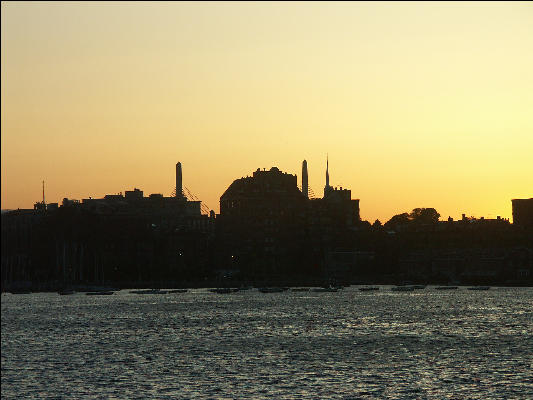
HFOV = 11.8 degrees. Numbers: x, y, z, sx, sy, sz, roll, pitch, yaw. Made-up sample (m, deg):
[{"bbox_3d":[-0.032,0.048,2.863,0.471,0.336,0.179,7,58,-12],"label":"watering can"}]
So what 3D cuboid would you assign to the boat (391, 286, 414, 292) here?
[{"bbox_3d":[33.841,22.271,640.000,6.100,1.450,2.200,0,-2,0],"label":"boat"}]

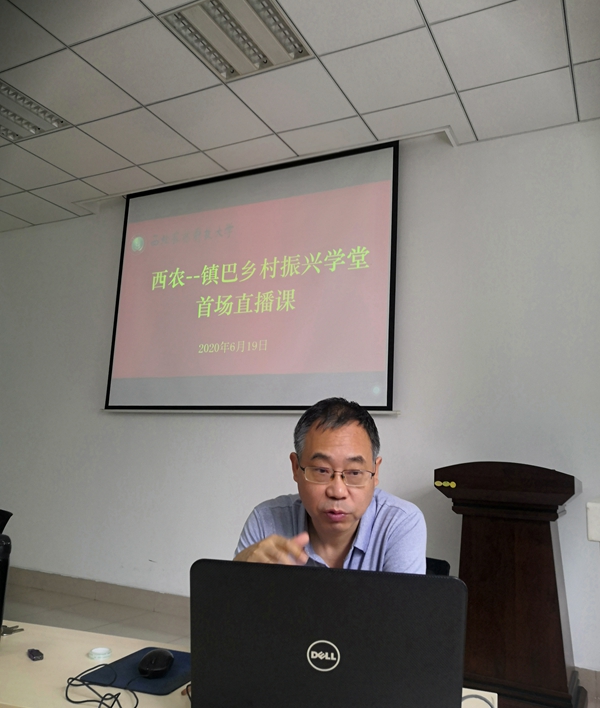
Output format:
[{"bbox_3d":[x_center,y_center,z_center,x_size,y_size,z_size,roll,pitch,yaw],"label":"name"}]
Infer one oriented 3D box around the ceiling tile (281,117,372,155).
[{"bbox_3d":[0.180,-1.445,4.133,0.600,0.020,0.334,-2,-12,28],"label":"ceiling tile"}]

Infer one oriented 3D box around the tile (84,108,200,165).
[{"bbox_3d":[-1.098,-1.486,4.282,0.600,0.020,0.600,-2,-12,28],"label":"tile"}]

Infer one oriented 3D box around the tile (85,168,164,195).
[{"bbox_3d":[-1.414,-1.379,4.965,0.600,0.020,0.334,-2,-12,28],"label":"tile"}]

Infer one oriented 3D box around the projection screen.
[{"bbox_3d":[-0.445,-0.490,4.590,2.400,1.830,0.040,-2,-12,28],"label":"projection screen"}]

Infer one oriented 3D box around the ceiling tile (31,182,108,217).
[{"bbox_3d":[-1.889,-1.335,5.350,0.600,0.020,0.579,-2,-12,28],"label":"ceiling tile"}]

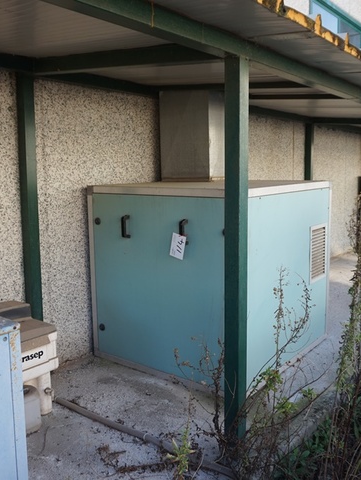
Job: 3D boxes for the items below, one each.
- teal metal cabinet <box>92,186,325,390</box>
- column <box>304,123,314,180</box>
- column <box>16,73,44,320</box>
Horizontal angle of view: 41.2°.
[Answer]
[{"bbox_3d":[0.293,0.218,3.947,1.347,1.346,1.510,6,11,37],"label":"teal metal cabinet"},{"bbox_3d":[1.935,-0.637,7.236,0.082,2.197,0.082,6,11,37],"label":"column"},{"bbox_3d":[-1.033,-0.042,3.362,0.082,2.169,0.082,6,11,37],"label":"column"}]

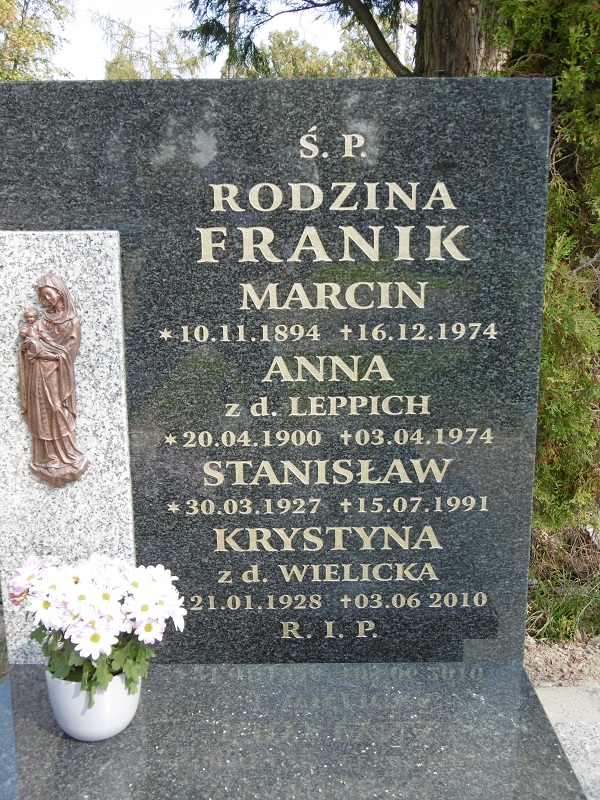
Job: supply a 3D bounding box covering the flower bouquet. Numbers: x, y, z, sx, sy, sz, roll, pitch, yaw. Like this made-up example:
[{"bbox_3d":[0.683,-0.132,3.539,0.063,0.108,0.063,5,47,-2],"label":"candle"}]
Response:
[{"bbox_3d":[-0.298,0.339,1.298,0.260,0.210,0.245,-1,12,0],"label":"flower bouquet"}]

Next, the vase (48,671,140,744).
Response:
[{"bbox_3d":[-0.306,0.439,1.319,0.140,0.109,0.140,-1,12,0],"label":"vase"}]

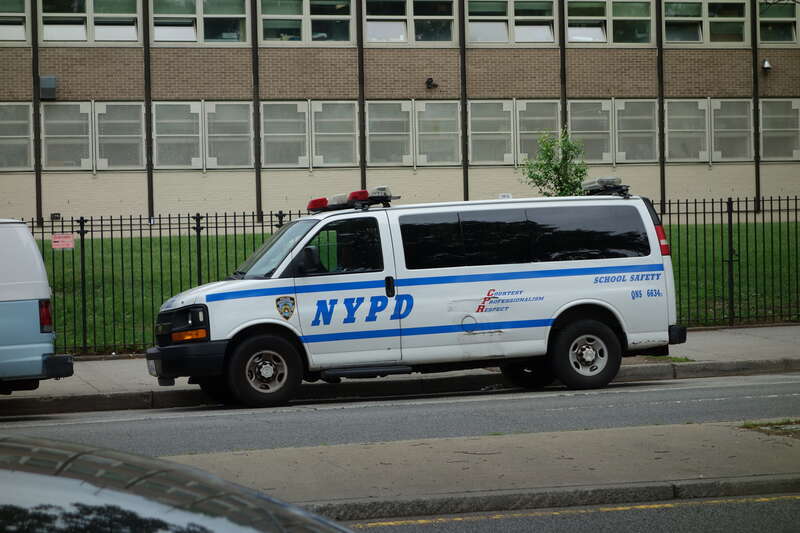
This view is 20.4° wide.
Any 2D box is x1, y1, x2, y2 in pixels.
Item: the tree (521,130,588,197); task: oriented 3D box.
[{"bbox_3d":[1.903,-0.228,25.976,0.820,2.750,0.820,-1,1,-16],"label":"tree"}]

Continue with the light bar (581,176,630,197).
[{"bbox_3d":[2.236,-0.871,24.266,0.260,0.180,1.050,-2,-1,-16],"label":"light bar"}]

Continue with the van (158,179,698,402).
[{"bbox_3d":[0.097,0.301,23.626,5.690,2.150,2.020,-2,-1,-16],"label":"van"}]

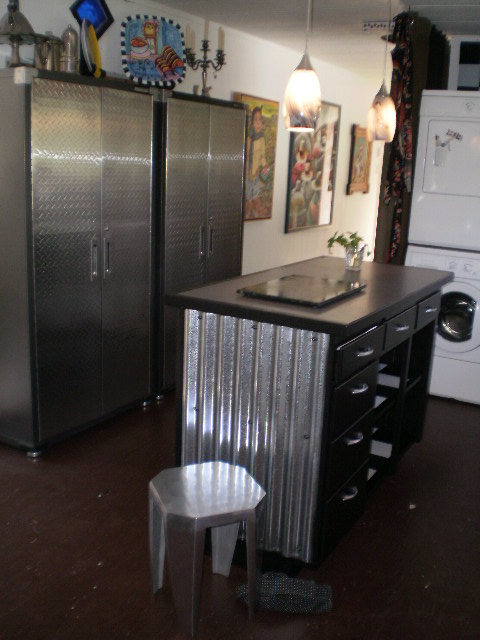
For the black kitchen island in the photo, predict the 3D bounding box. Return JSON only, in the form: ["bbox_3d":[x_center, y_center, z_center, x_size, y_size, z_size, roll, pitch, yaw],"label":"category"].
[{"bbox_3d":[0.369,0.296,2.955,0.705,0.945,1.414,10,16,29],"label":"black kitchen island"}]

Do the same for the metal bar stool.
[{"bbox_3d":[-0.113,0.738,2.187,0.345,0.411,0.330,-4,15,-24],"label":"metal bar stool"}]

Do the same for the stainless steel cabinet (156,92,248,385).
[{"bbox_3d":[-0.415,-0.474,4.216,0.460,1.783,0.906,11,16,30],"label":"stainless steel cabinet"}]

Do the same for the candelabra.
[{"bbox_3d":[-0.223,-1.573,4.206,0.250,0.383,0.240,4,14,6],"label":"candelabra"}]

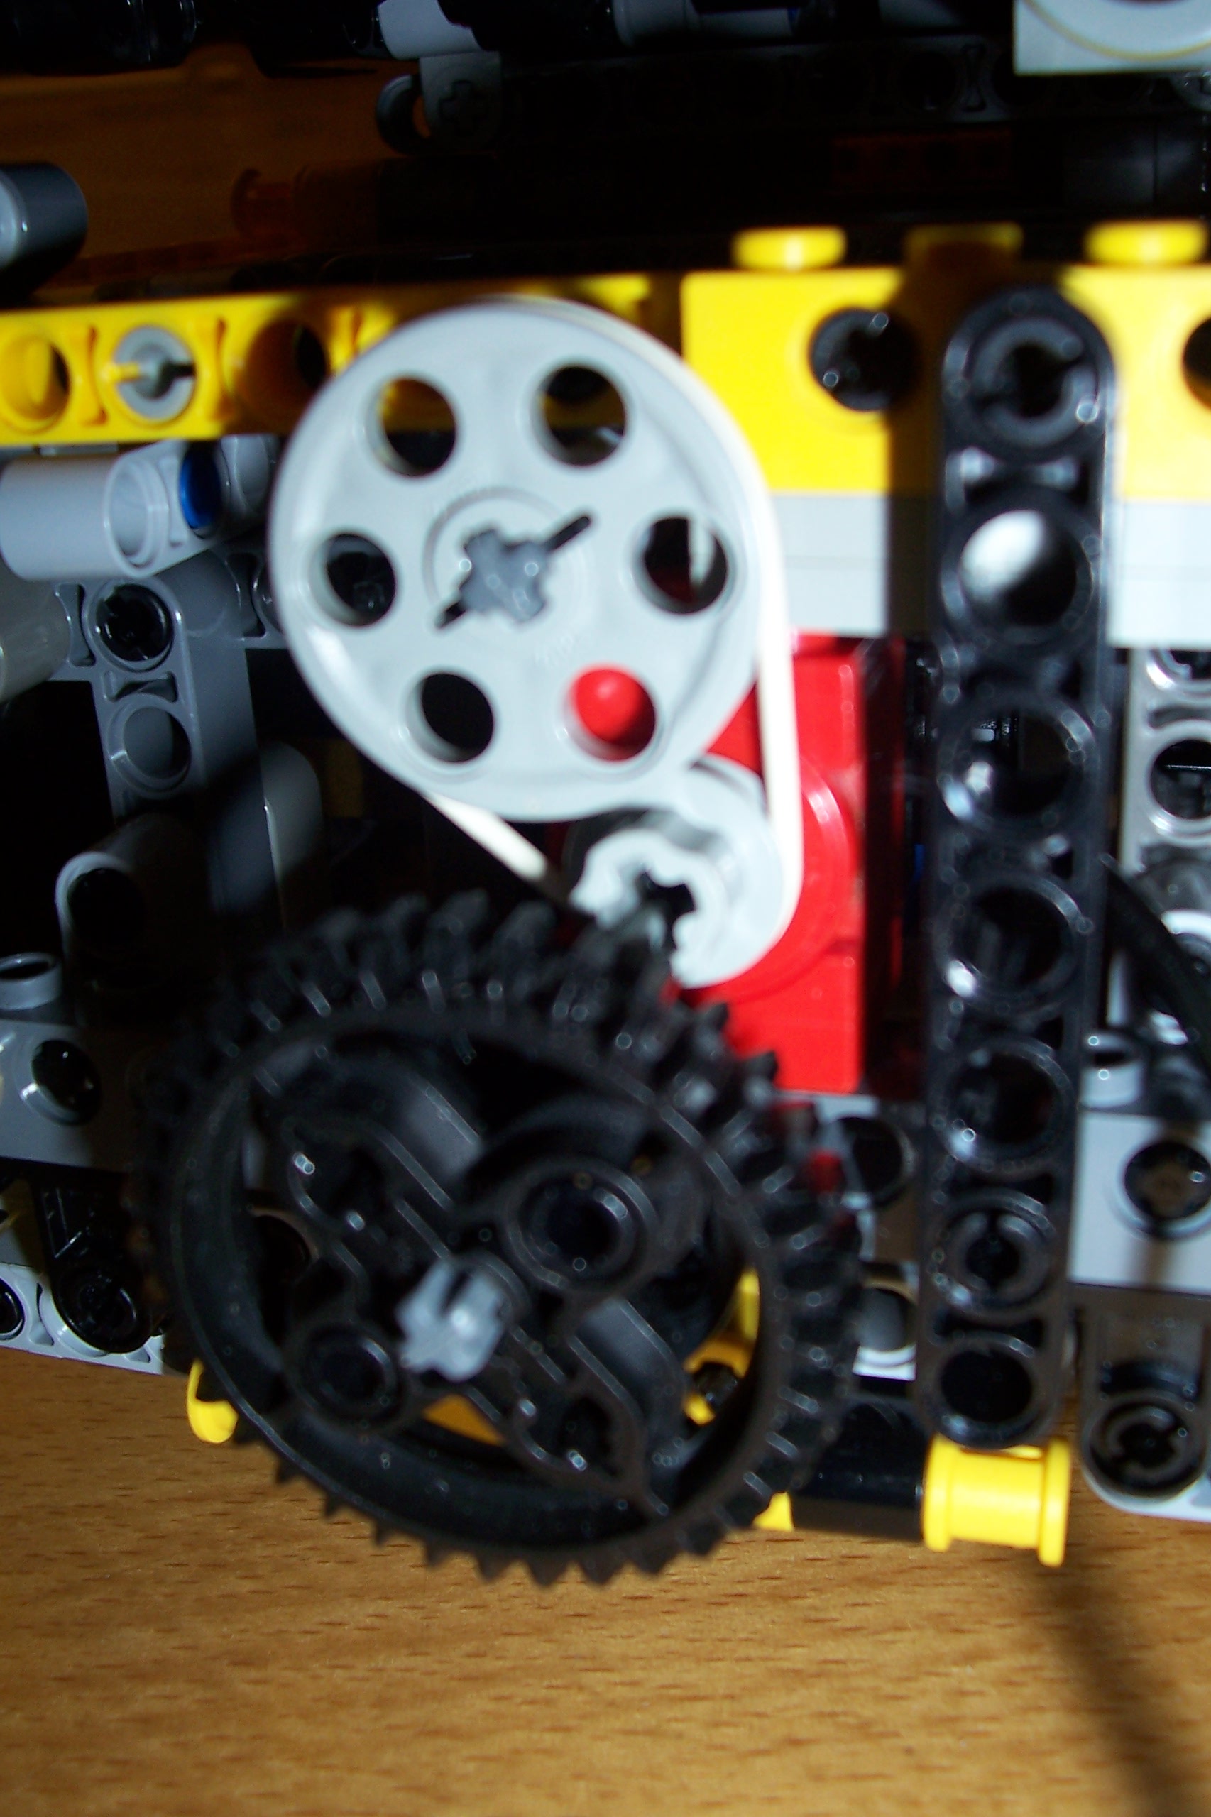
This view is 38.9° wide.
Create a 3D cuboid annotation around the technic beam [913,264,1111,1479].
[{"bbox_3d":[0.019,0.000,0.080,0.007,0.055,0.008,3,20,16],"label":"technic beam"}]

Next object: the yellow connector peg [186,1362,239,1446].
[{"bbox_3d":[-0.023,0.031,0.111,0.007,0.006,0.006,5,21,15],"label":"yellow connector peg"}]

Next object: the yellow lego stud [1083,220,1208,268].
[{"bbox_3d":[0.023,-0.028,0.073,0.005,0.002,0.005,3,22,15],"label":"yellow lego stud"}]

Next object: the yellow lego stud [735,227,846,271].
[{"bbox_3d":[0.008,-0.030,0.077,0.005,0.002,0.005,3,22,15],"label":"yellow lego stud"}]

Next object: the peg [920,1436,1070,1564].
[{"bbox_3d":[0.023,0.035,0.100,0.008,0.007,0.007,5,21,15],"label":"peg"}]

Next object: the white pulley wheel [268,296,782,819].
[{"bbox_3d":[-0.004,-0.016,0.082,0.024,0.024,0.004,5,21,15],"label":"white pulley wheel"}]

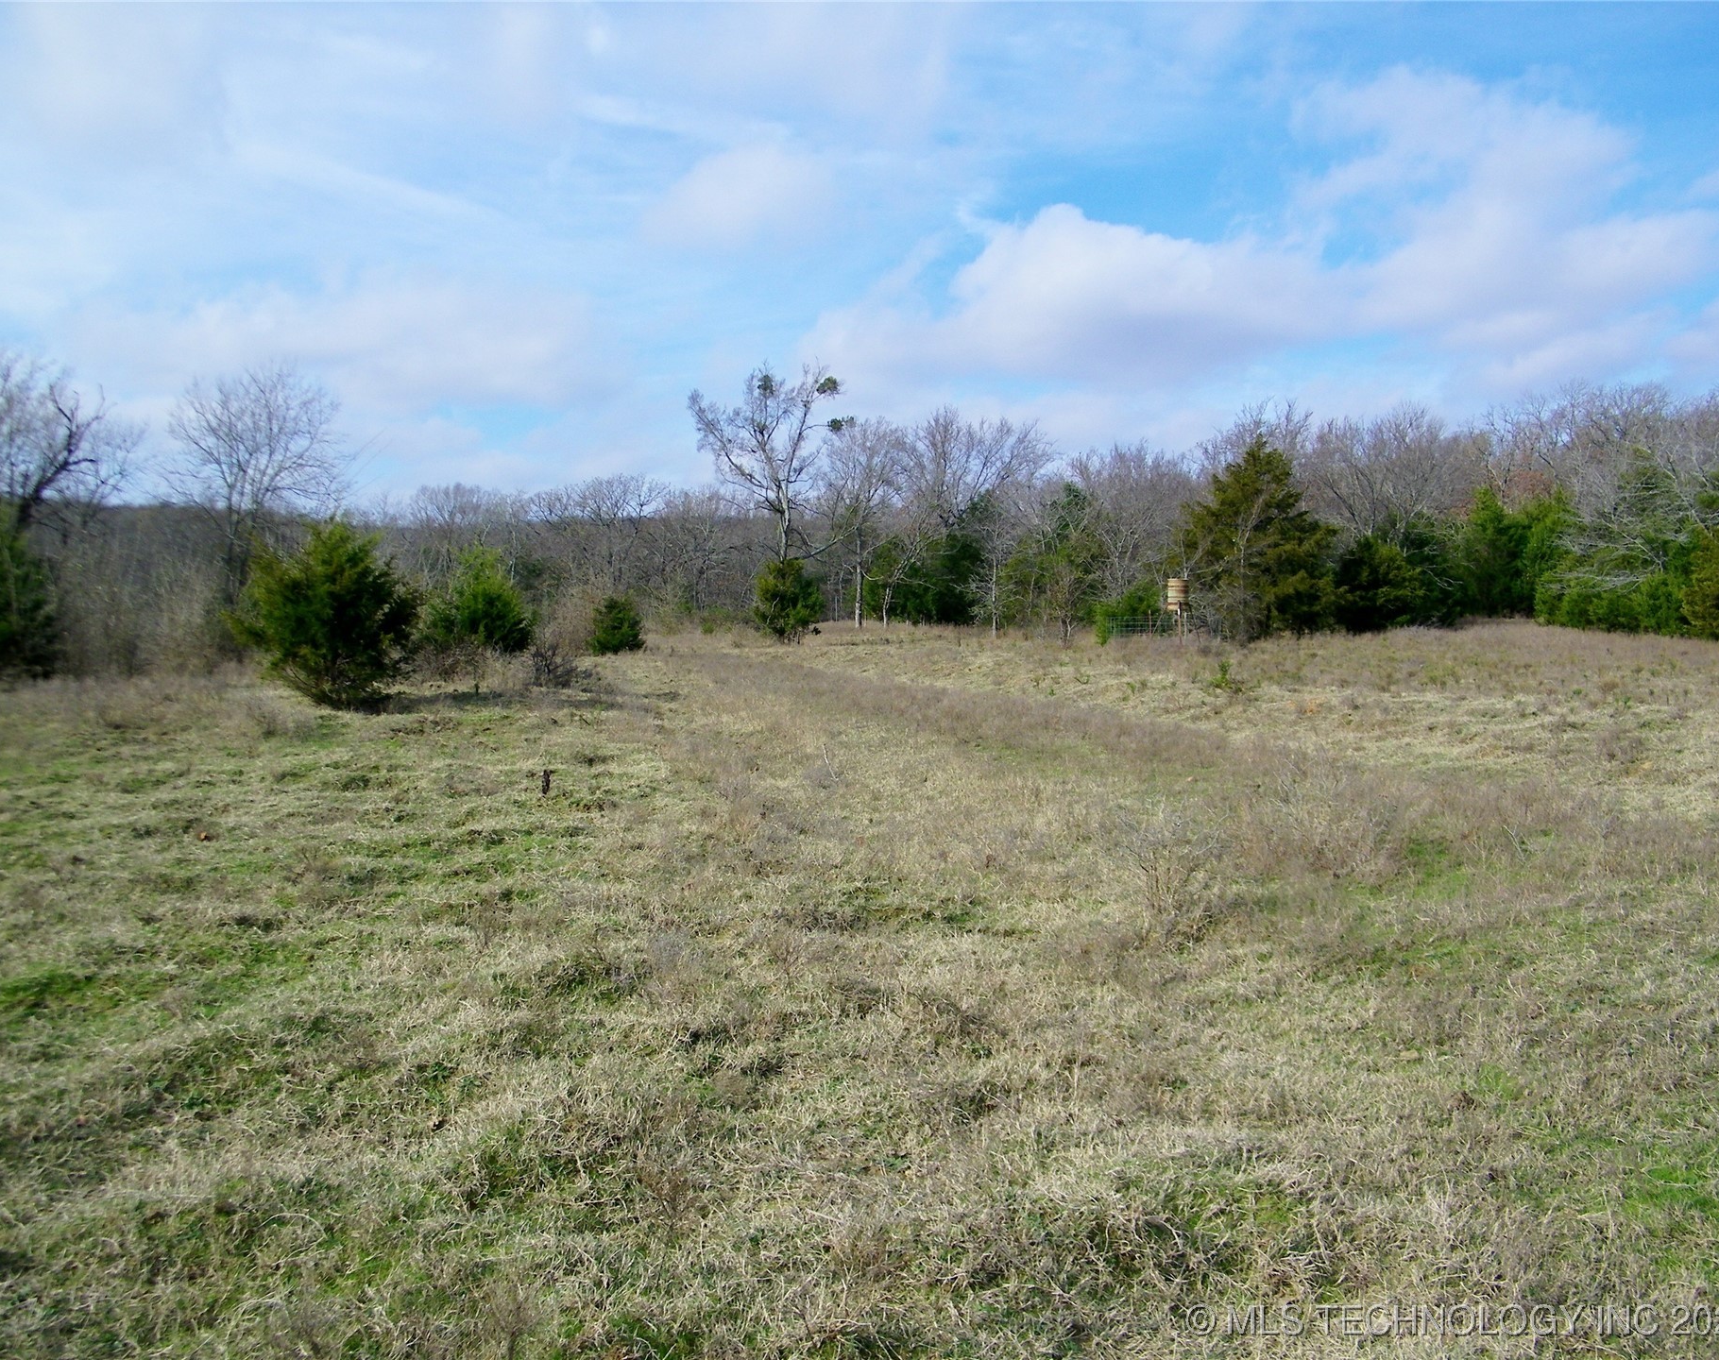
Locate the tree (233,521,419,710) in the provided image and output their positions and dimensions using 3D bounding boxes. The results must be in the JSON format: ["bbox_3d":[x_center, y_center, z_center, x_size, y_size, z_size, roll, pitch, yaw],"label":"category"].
[{"bbox_3d":[-6.900,-0.826,19.000,2.350,2.420,2.300,0,4,0],"label":"tree"}]

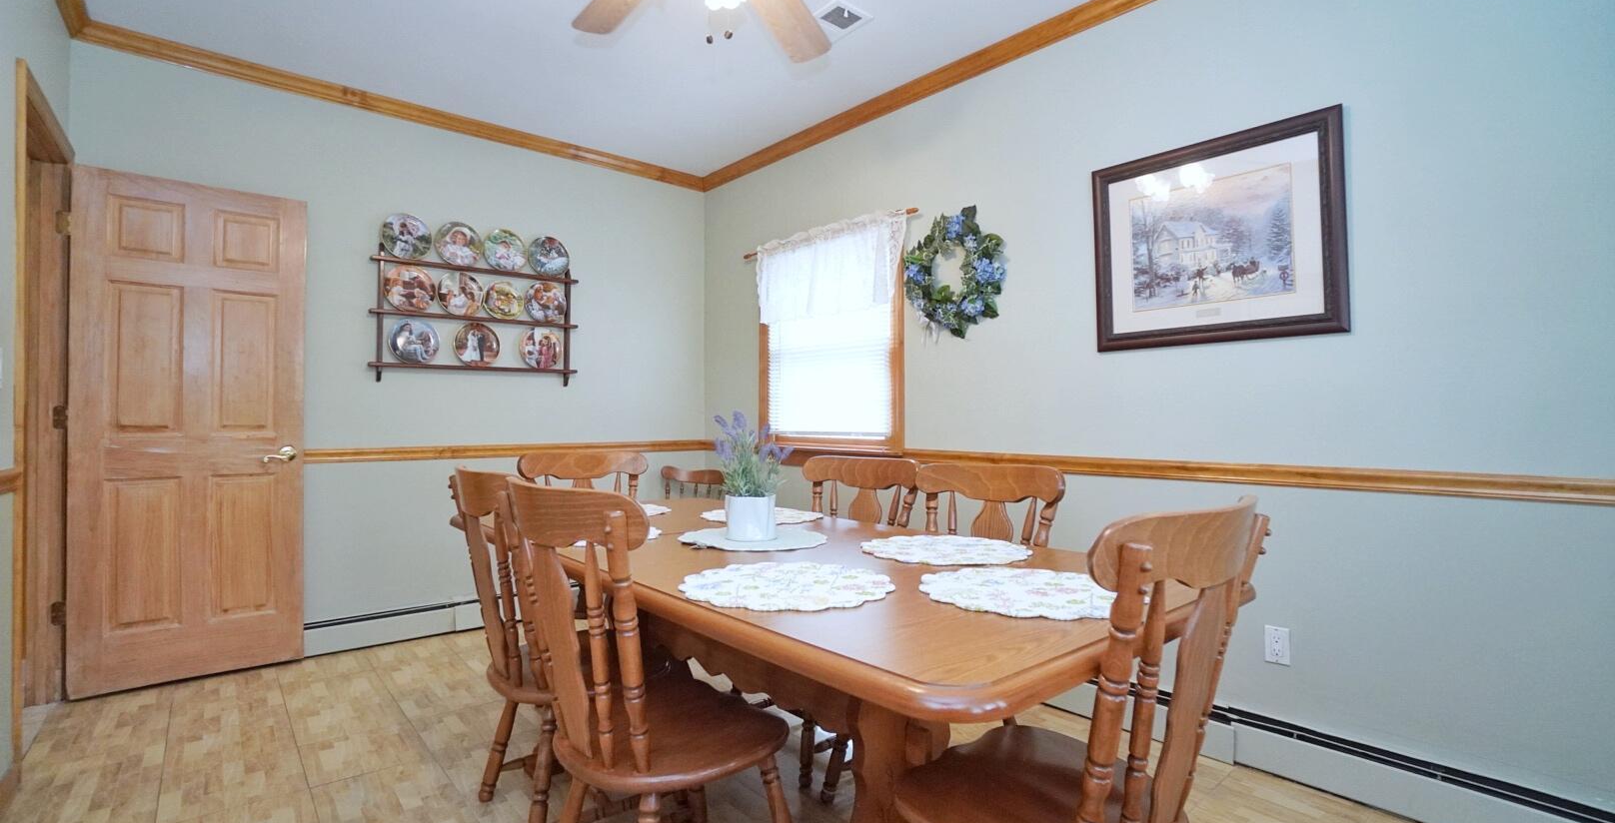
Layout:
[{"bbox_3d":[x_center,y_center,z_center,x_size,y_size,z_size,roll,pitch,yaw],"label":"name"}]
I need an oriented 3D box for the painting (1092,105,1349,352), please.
[{"bbox_3d":[1.302,-0.556,2.200,0.035,0.655,0.740,0,0,-42],"label":"painting"}]

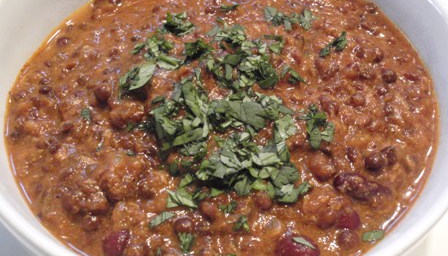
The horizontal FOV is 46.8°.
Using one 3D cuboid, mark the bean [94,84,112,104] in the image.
[{"bbox_3d":[-0.050,-0.014,0.215,0.007,0.007,0.007,-2,52,2],"label":"bean"}]

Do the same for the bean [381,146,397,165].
[{"bbox_3d":[0.059,0.010,0.187,0.006,0.006,0.008,32,60,24],"label":"bean"}]

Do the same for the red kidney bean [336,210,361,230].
[{"bbox_3d":[0.041,0.031,0.172,0.010,0.007,0.008,0,52,2],"label":"red kidney bean"}]

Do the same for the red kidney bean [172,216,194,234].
[{"bbox_3d":[-0.013,0.033,0.172,0.008,0.006,0.007,5,53,6],"label":"red kidney bean"}]

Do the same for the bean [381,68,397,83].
[{"bbox_3d":[0.068,-0.022,0.214,0.006,0.006,0.006,-2,52,2],"label":"bean"}]

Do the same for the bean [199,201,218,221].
[{"bbox_3d":[-0.006,0.028,0.179,0.006,0.005,0.008,-36,59,-22],"label":"bean"}]

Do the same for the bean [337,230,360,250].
[{"bbox_3d":[0.041,0.037,0.170,0.008,0.006,0.007,-2,52,2],"label":"bean"}]

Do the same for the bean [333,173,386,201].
[{"bbox_3d":[0.048,0.020,0.183,0.019,0.008,0.008,16,55,15],"label":"bean"}]

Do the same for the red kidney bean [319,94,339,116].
[{"bbox_3d":[0.041,-0.009,0.203,0.007,0.006,0.011,-24,55,-15],"label":"red kidney bean"}]

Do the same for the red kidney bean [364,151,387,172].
[{"bbox_3d":[0.055,0.012,0.189,0.008,0.007,0.007,-2,52,2],"label":"red kidney bean"}]

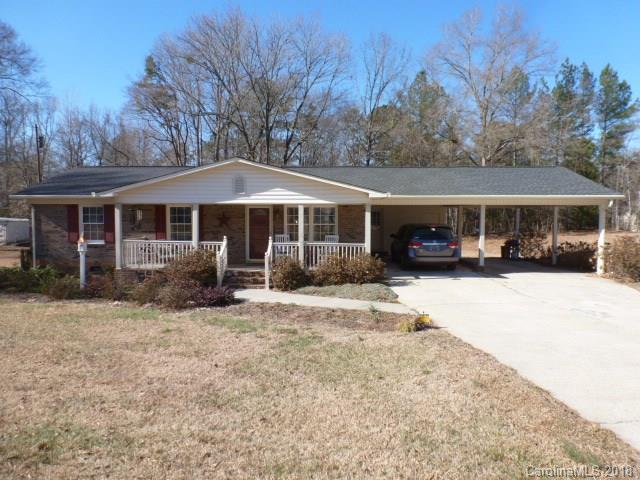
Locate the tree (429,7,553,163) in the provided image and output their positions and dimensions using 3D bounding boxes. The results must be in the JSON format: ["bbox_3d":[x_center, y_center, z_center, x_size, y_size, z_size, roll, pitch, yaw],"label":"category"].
[{"bbox_3d":[17.467,-12.086,45.435,12.769,22.855,12.600,0,3,0],"label":"tree"}]

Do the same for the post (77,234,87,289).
[{"bbox_3d":[-7.853,0.713,14.657,0.320,1.791,0.320,0,3,0],"label":"post"}]

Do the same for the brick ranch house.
[{"bbox_3d":[-0.089,-0.976,19.776,21.783,4.501,8.400,0,3,0],"label":"brick ranch house"}]

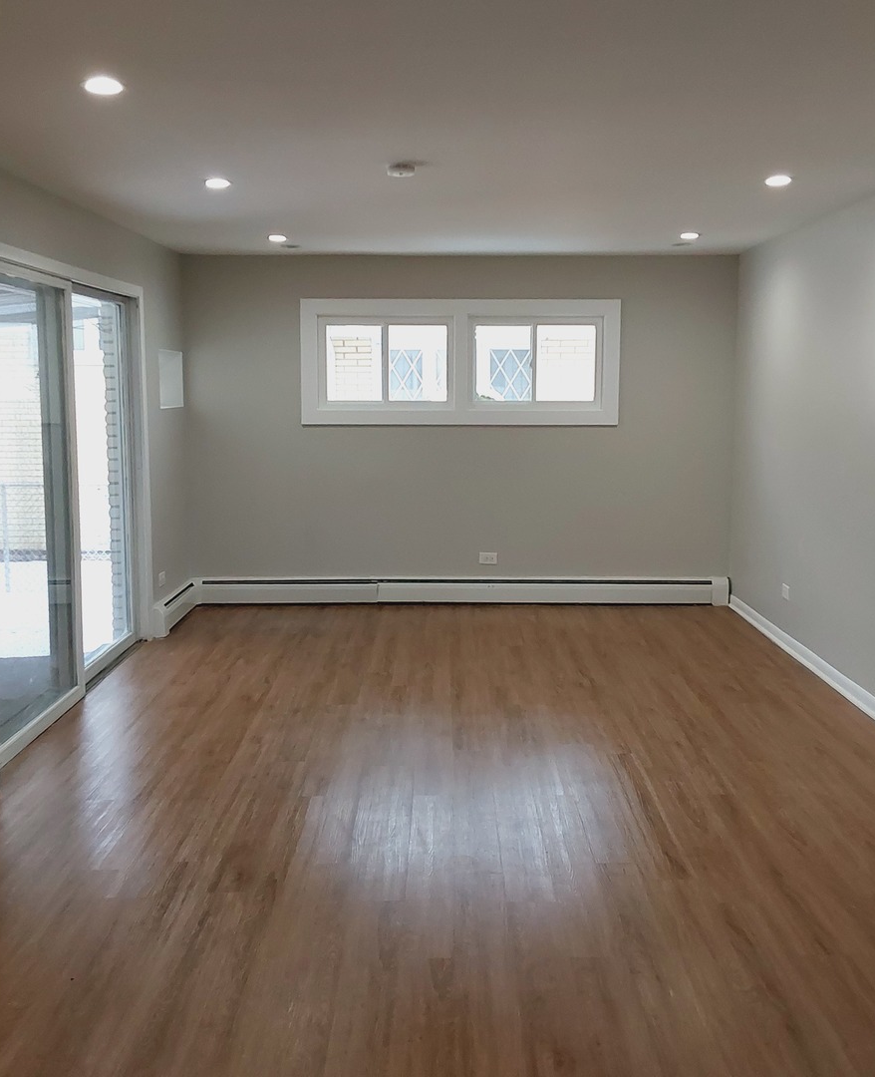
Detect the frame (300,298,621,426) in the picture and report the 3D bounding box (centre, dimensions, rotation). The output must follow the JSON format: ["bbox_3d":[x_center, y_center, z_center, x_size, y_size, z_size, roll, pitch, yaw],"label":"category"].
[{"bbox_3d":[0.154,-1.165,7.715,2.110,0.827,0.090,0,8,0],"label":"frame"}]

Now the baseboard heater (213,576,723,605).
[{"bbox_3d":[0.170,0.356,7.809,3.572,0.187,0.084,0,8,0],"label":"baseboard heater"}]

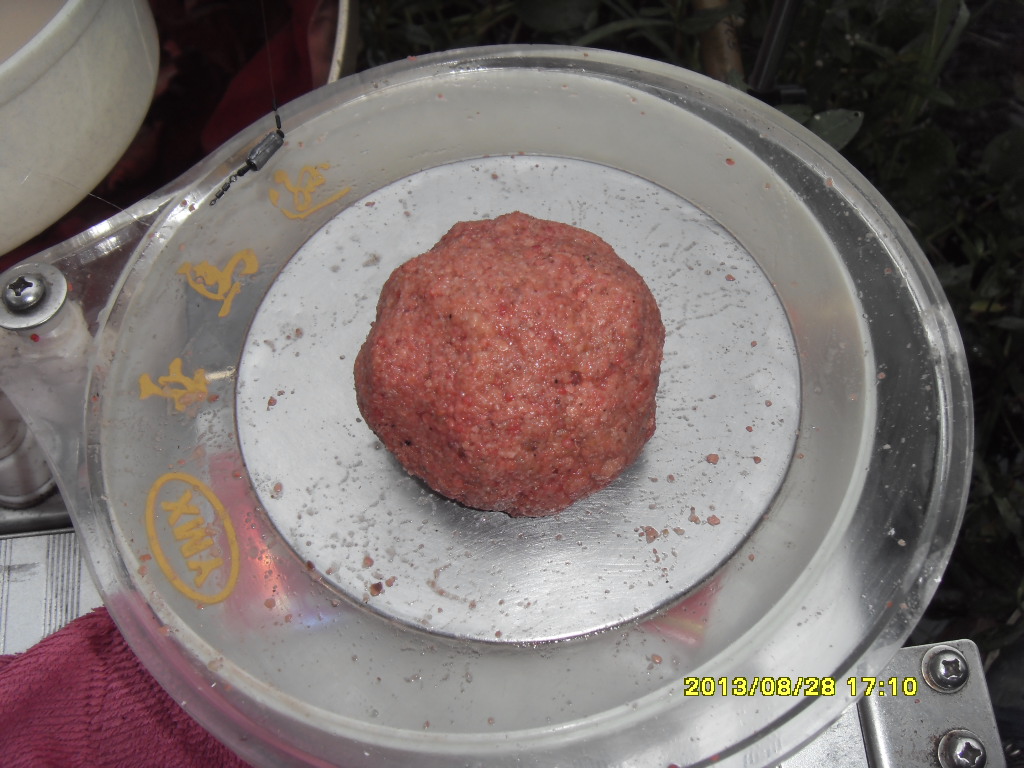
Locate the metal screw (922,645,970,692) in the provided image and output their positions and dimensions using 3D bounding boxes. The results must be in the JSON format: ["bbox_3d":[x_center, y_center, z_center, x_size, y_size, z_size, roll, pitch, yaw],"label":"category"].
[{"bbox_3d":[0.111,0.073,0.294,0.012,0.005,0.012,-5,70,-2],"label":"metal screw"}]

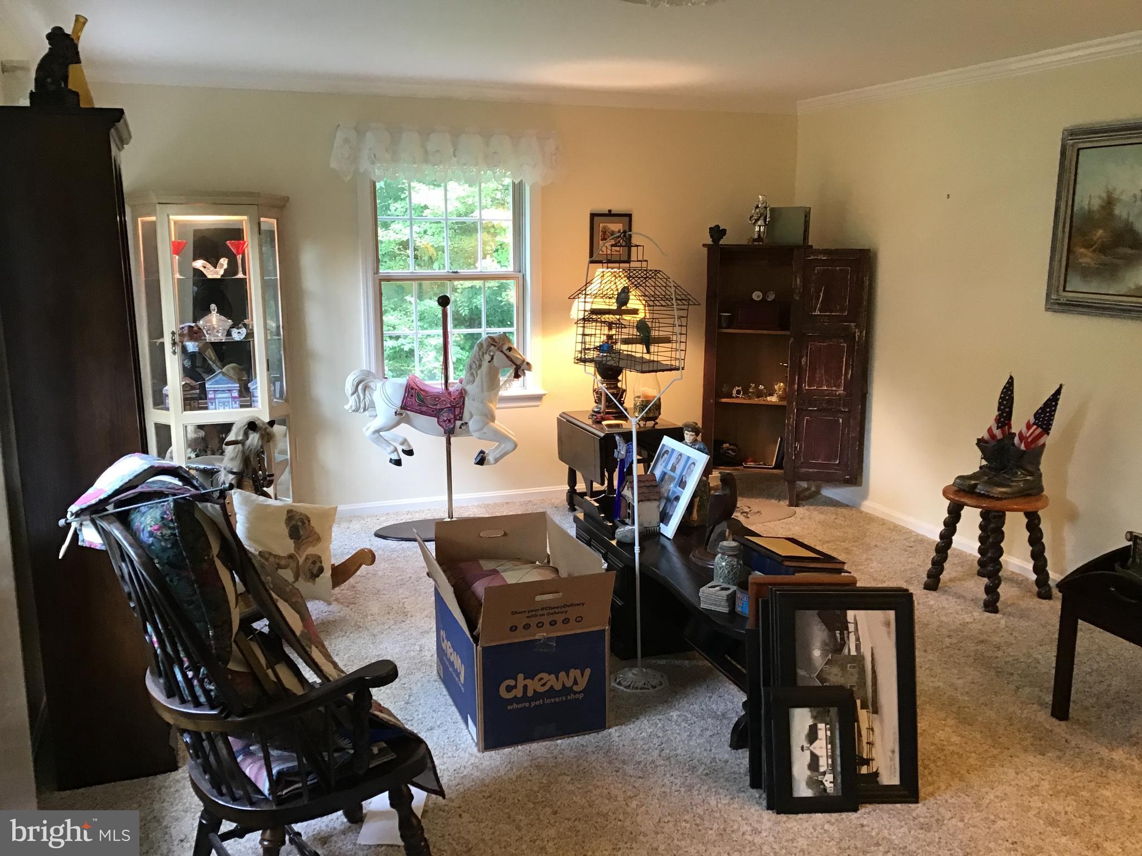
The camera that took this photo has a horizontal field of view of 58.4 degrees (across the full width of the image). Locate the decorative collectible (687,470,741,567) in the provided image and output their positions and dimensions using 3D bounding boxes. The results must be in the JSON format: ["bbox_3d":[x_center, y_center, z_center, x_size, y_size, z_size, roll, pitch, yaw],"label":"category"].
[{"bbox_3d":[0.523,0.322,3.675,0.190,0.325,0.180,-4,12,-21],"label":"decorative collectible"}]

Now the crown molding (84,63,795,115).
[{"bbox_3d":[-0.550,-1.878,5.712,4.150,0.085,0.075,-4,12,-21],"label":"crown molding"}]

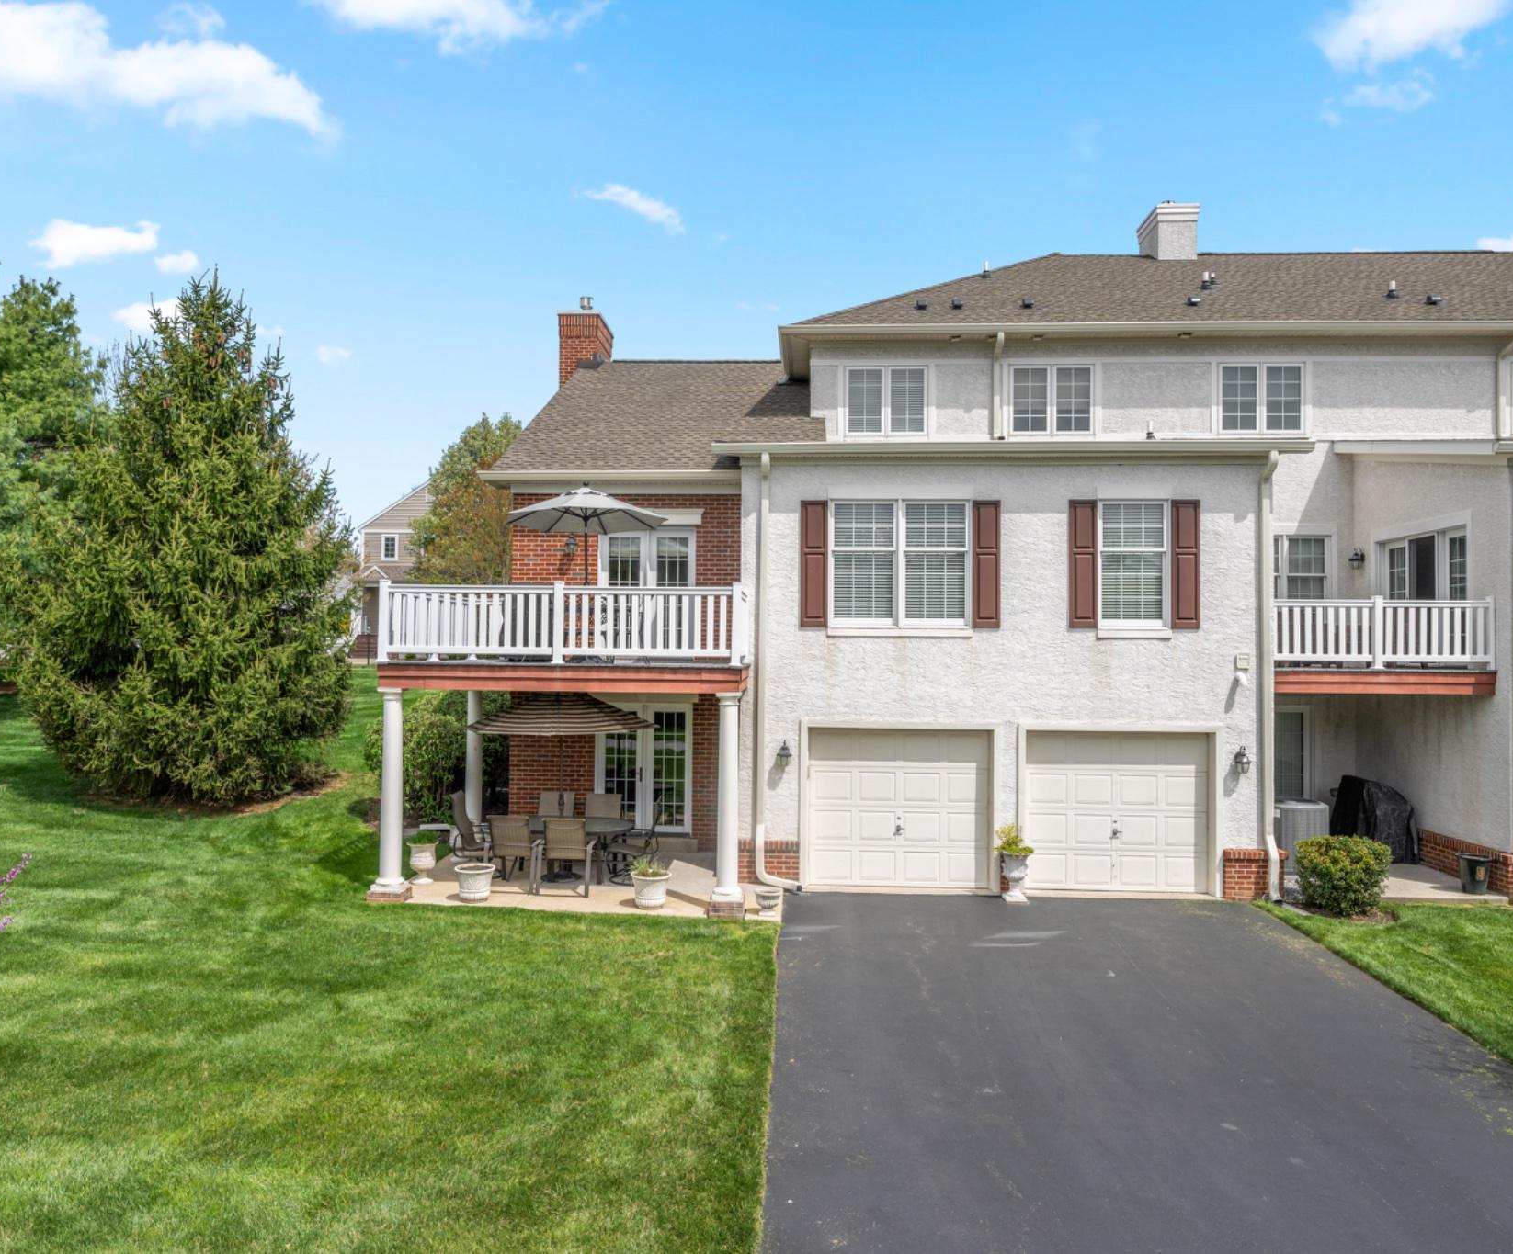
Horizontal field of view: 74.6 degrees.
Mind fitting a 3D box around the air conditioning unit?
[{"bbox_3d":[7.414,2.885,13.788,0.700,0.934,0.700,0,-1,3],"label":"air conditioning unit"}]

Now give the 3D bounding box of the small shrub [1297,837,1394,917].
[{"bbox_3d":[7.450,3.097,12.615,1.120,0.885,1.120,0,-1,3],"label":"small shrub"}]

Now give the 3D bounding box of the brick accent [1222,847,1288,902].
[{"bbox_3d":[6.343,3.163,12.713,0.802,0.654,0.200,0,-1,3],"label":"brick accent"}]

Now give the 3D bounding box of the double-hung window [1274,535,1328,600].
[{"bbox_3d":[8.863,-0.809,16.176,0.878,1.373,0.100,0,-1,3],"label":"double-hung window"}]

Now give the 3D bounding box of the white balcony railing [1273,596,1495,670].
[{"bbox_3d":[8.130,0.078,12.956,2.868,0.946,0.120,0,-1,3],"label":"white balcony railing"}]

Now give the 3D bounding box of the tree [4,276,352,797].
[{"bbox_3d":[-10.748,-1.902,18.945,5.800,9.684,5.700,0,-1,3],"label":"tree"}]

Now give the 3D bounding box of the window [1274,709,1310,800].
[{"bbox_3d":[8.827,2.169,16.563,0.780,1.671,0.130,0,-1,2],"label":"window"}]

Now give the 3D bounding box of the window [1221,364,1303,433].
[{"bbox_3d":[8.516,-3.852,16.726,1.381,1.170,0.120,0,-1,3],"label":"window"}]

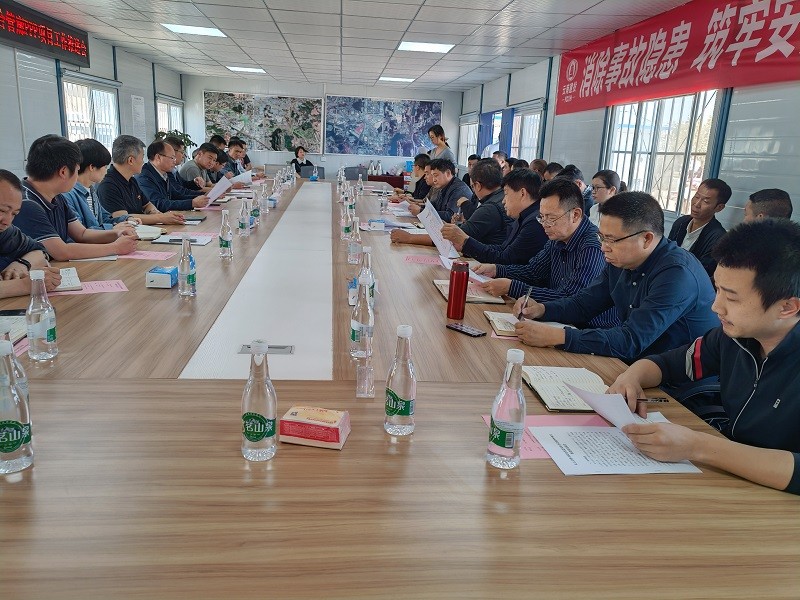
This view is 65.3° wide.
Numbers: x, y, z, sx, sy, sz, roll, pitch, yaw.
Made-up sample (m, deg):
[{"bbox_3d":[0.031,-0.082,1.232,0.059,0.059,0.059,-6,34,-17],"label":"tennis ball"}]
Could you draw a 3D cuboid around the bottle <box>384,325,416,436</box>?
[{"bbox_3d":[0.005,0.174,1.370,0.069,0.232,0.069,1,14,-7],"label":"bottle"}]

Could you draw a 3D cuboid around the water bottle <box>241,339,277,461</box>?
[{"bbox_3d":[-0.277,0.195,1.226,0.068,0.233,0.068,1,14,-6],"label":"water bottle"}]

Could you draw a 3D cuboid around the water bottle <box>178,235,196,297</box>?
[{"bbox_3d":[-0.821,-0.133,2.395,0.068,0.233,0.068,1,14,-6],"label":"water bottle"}]

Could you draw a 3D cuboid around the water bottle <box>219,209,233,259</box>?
[{"bbox_3d":[-0.885,-0.336,3.175,0.068,0.233,0.068,1,14,-6],"label":"water bottle"}]

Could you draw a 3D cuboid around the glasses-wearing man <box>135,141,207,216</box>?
[{"bbox_3d":[-1.934,-0.666,5.183,0.680,1.290,0.560,4,14,3],"label":"glasses-wearing man"}]

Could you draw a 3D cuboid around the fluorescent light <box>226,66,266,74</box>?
[{"bbox_3d":[-2.522,-3.796,10.278,0.590,0.040,0.600,2,14,-6],"label":"fluorescent light"}]

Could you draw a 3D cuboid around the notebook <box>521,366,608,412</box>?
[{"bbox_3d":[0.457,0.231,1.673,0.210,0.022,0.290,2,14,-5],"label":"notebook"}]

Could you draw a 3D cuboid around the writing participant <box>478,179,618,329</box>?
[{"bbox_3d":[0.690,0.124,2.666,0.760,1.250,0.520,0,15,-12],"label":"writing participant"}]

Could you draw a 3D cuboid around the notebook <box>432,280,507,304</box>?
[{"bbox_3d":[0.284,-0.032,2.661,0.240,0.018,0.370,1,14,-7],"label":"notebook"}]

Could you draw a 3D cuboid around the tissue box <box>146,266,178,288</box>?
[{"bbox_3d":[-0.965,-0.093,2.544,0.092,0.062,0.135,1,14,-7],"label":"tissue box"}]

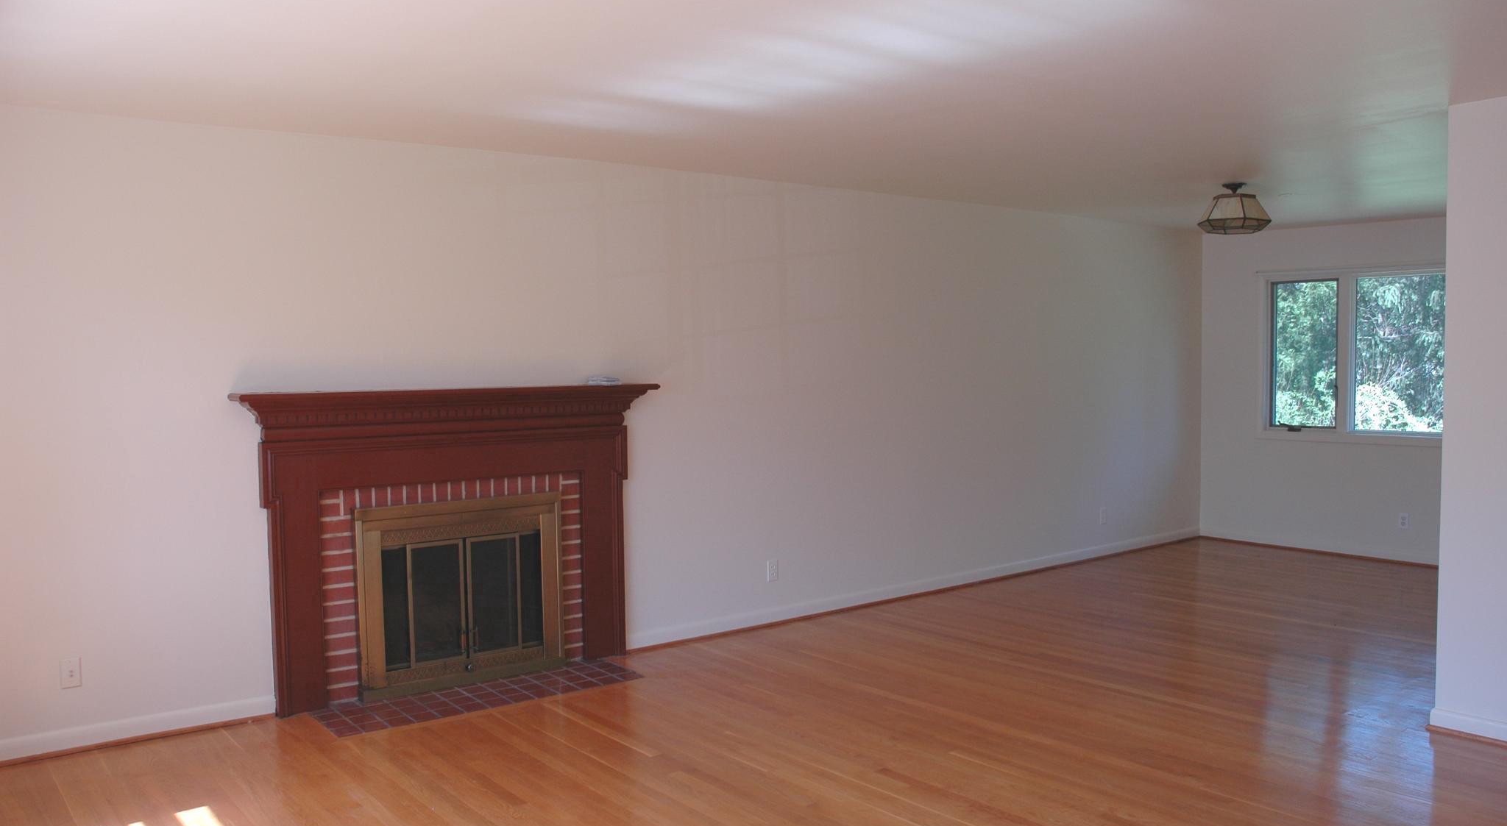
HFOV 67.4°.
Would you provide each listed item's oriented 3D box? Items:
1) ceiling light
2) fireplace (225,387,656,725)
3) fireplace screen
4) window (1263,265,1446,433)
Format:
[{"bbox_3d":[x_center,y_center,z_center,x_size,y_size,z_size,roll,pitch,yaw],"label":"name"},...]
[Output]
[{"bbox_3d":[2.660,-1.133,6.246,0.407,0.272,0.395,0,3,23],"label":"ceiling light"},{"bbox_3d":[-1.272,0.559,5.035,1.888,1.332,0.222,-3,3,-36],"label":"fireplace"},{"bbox_3d":[-1.315,0.807,5.120,0.948,0.815,0.077,-3,3,-36],"label":"fireplace screen"},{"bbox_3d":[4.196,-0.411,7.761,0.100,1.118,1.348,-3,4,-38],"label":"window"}]

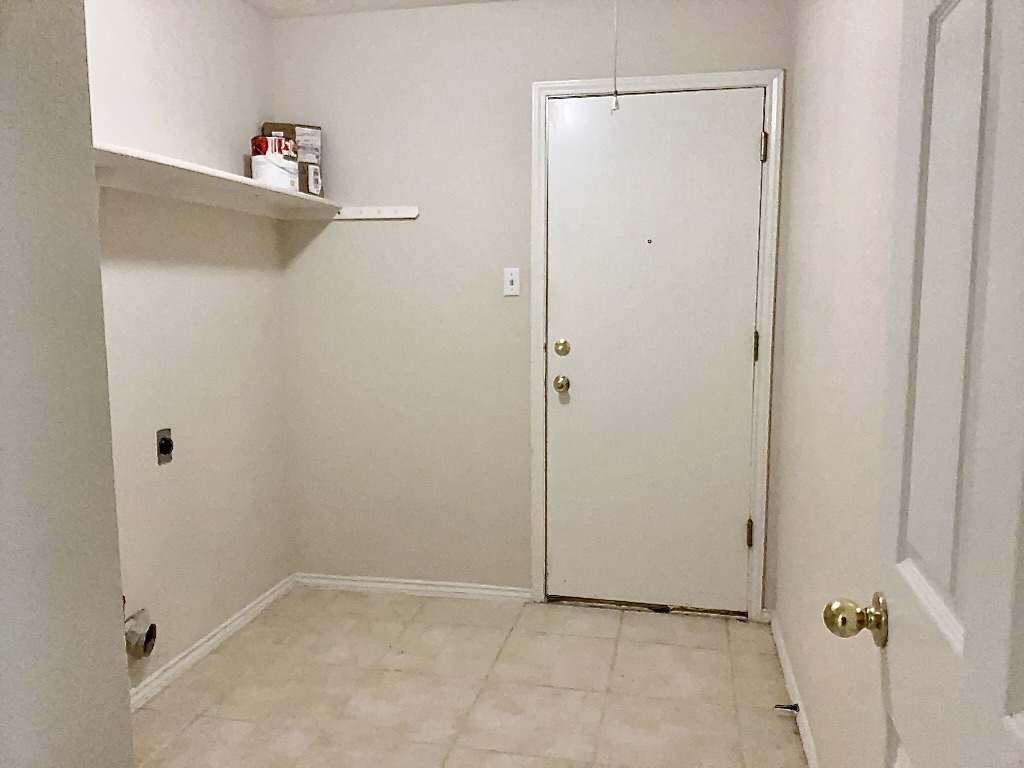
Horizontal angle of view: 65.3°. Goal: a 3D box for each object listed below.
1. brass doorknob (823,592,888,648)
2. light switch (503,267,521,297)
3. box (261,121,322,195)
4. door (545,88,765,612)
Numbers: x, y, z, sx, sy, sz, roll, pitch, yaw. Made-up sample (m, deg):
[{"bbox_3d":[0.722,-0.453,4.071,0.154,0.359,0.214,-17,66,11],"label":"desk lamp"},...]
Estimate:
[{"bbox_3d":[0.417,0.286,0.977,0.067,0.065,0.065,2,7,14],"label":"brass doorknob"},{"bbox_3d":[-0.002,-0.414,3.239,0.070,0.115,0.013,1,7,12],"label":"light switch"},{"bbox_3d":[-0.880,-0.879,3.204,0.216,0.281,0.140,-3,7,-22],"label":"box"},{"bbox_3d":[0.548,-0.104,3.188,0.815,2.030,0.045,1,7,12],"label":"door"}]

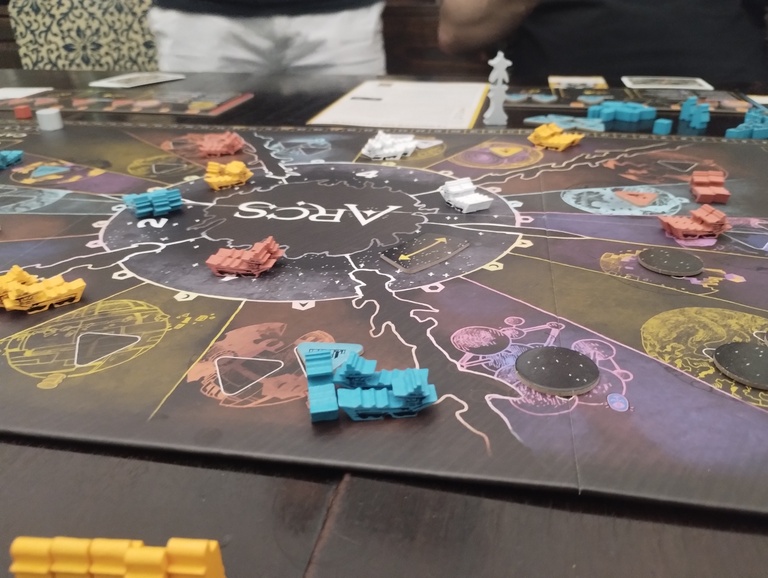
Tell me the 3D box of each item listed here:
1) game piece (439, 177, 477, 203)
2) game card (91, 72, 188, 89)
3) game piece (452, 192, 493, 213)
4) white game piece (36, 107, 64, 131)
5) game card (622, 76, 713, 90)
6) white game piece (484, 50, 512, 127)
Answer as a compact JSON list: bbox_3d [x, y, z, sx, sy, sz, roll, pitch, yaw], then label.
[{"bbox_3d":[0.047,-0.061,0.389,0.018,0.012,0.018,-12,30,-20],"label":"game piece"},{"bbox_3d":[-0.308,-0.260,0.782,0.064,0.002,0.088,11,30,22],"label":"game card"},{"bbox_3d":[0.053,-0.052,0.377,0.018,0.007,0.018,-12,30,-20],"label":"game piece"},{"bbox_3d":[-0.312,-0.159,0.583,0.019,0.017,0.019,-1,28,0],"label":"white game piece"},{"bbox_3d":[0.314,-0.229,0.694,0.088,0.002,0.064,5,28,11],"label":"game card"},{"bbox_3d":[0.103,-0.181,0.565,0.021,0.063,0.011,-5,28,-7],"label":"white game piece"}]

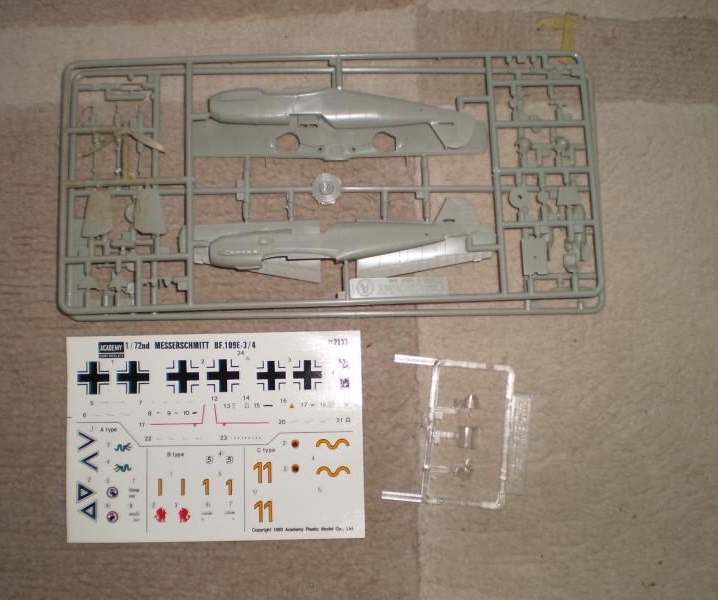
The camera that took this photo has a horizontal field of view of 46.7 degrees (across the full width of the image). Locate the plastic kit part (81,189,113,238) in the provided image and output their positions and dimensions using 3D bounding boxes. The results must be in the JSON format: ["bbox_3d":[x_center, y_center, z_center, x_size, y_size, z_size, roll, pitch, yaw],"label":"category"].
[{"bbox_3d":[-0.114,-0.037,0.362,0.013,0.003,0.022,-1,83,-1],"label":"plastic kit part"}]

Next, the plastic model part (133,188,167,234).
[{"bbox_3d":[-0.091,-0.038,0.362,0.014,0.003,0.020,-1,83,-1],"label":"plastic model part"}]

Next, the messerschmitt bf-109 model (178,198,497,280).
[{"bbox_3d":[-0.009,-0.026,0.362,0.136,0.010,0.036,-1,83,-1],"label":"messerschmitt bf-109 model"}]

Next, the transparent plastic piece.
[{"bbox_3d":[0.043,0.057,0.356,0.060,0.005,0.062,6,83,0],"label":"transparent plastic piece"}]

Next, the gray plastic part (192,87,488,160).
[{"bbox_3d":[-0.008,-0.078,0.368,0.131,0.010,0.033,0,83,-1],"label":"gray plastic part"}]

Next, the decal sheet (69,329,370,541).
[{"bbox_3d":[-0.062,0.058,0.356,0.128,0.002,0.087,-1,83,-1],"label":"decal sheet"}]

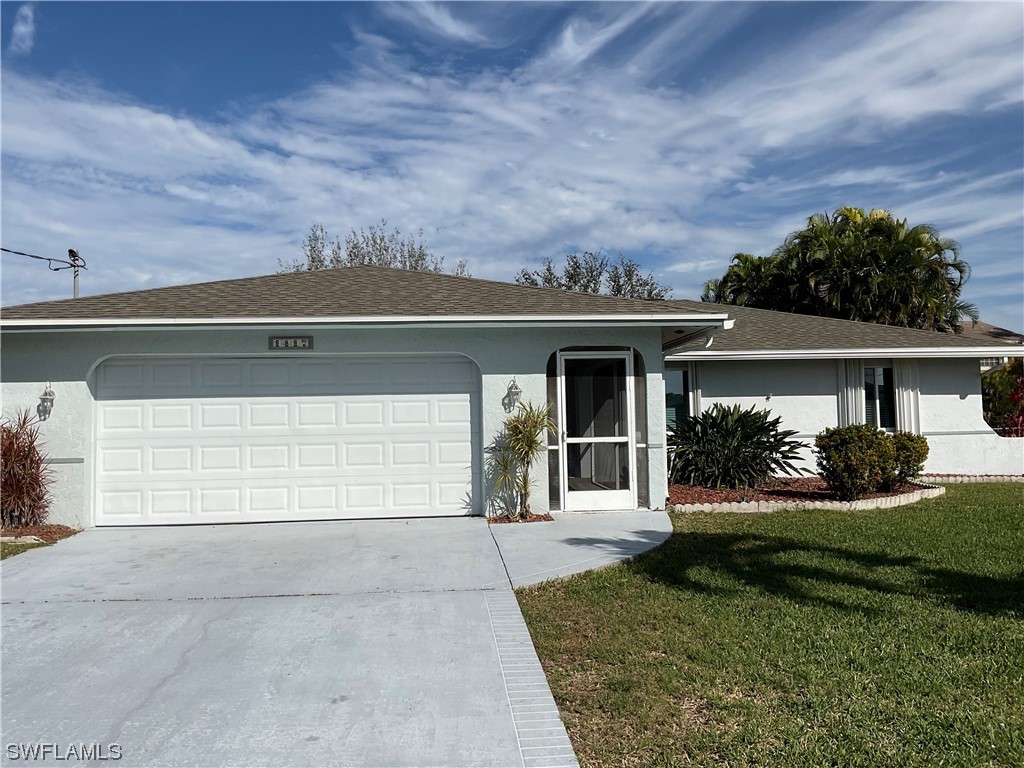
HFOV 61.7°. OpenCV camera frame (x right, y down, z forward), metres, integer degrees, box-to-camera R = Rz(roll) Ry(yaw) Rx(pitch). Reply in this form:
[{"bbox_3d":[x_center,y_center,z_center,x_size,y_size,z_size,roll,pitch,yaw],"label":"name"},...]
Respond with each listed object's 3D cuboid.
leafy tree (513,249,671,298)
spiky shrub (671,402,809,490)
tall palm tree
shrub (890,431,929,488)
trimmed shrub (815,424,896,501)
[{"bbox_3d":[3.135,-1.240,33.000,6.300,8.000,6.000,-1,-3,-5],"label":"leafy tree"},{"bbox_3d":[3.668,1.019,14.400,2.500,1.380,2.100,-1,-3,-5],"label":"spiky shrub"},{"bbox_3d":[10.689,-1.759,28.000,8.700,8.200,7.500,-1,-3,-5],"label":"tall palm tree"},{"bbox_3d":[5.962,1.144,13.200,0.880,0.890,0.880,-1,-3,-5],"label":"shrub"},{"bbox_3d":[4.504,1.017,11.250,1.070,1.000,1.050,-1,-3,-5],"label":"trimmed shrub"}]

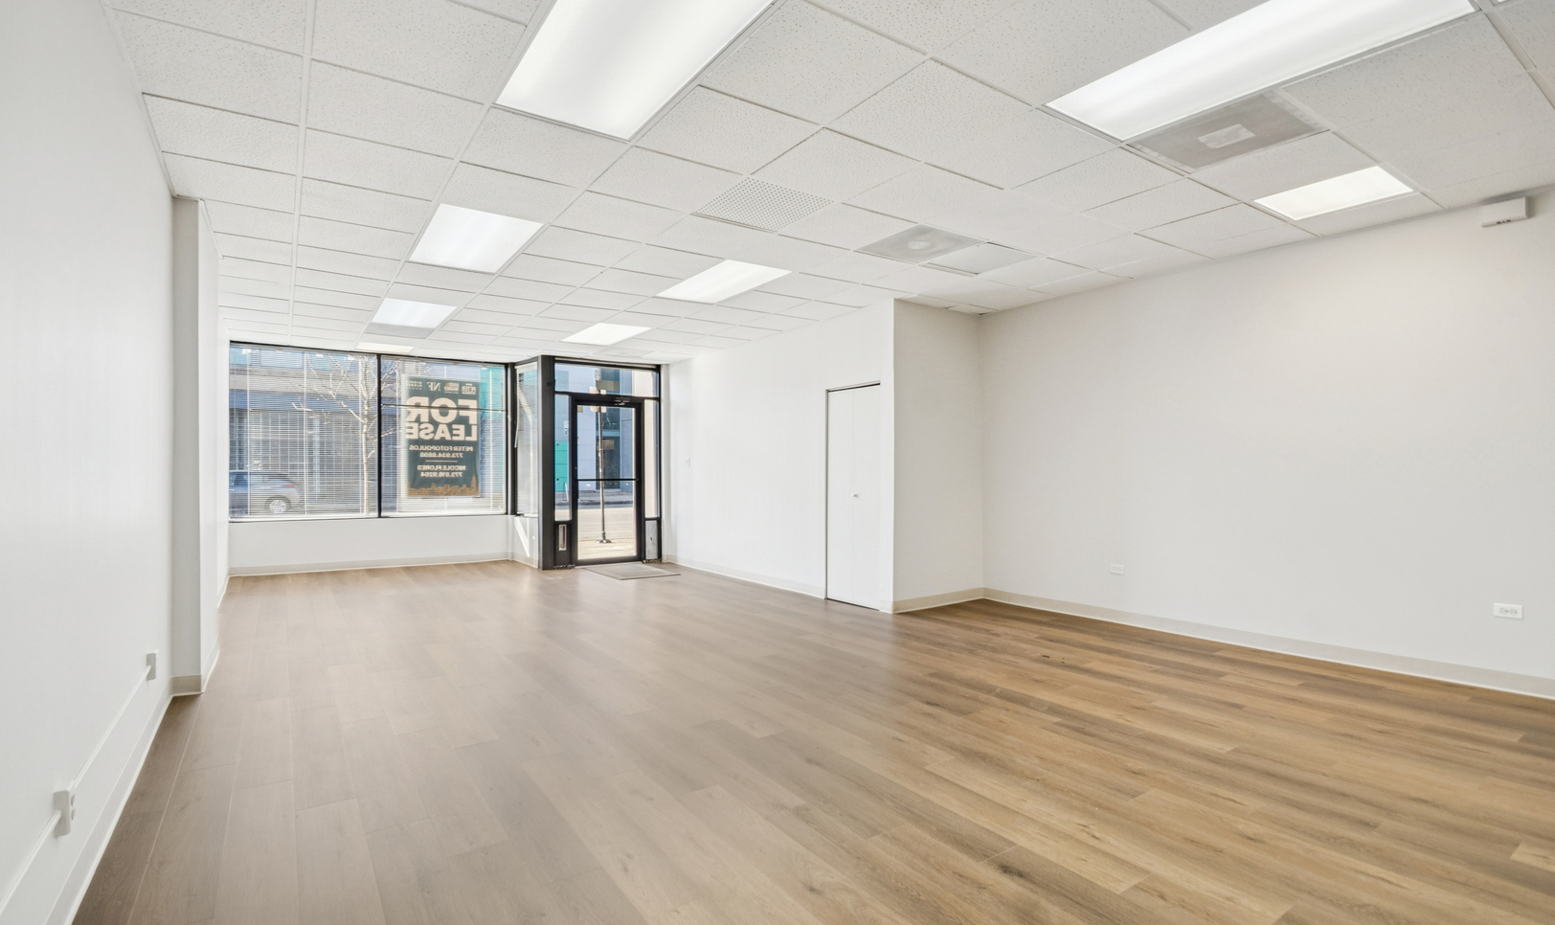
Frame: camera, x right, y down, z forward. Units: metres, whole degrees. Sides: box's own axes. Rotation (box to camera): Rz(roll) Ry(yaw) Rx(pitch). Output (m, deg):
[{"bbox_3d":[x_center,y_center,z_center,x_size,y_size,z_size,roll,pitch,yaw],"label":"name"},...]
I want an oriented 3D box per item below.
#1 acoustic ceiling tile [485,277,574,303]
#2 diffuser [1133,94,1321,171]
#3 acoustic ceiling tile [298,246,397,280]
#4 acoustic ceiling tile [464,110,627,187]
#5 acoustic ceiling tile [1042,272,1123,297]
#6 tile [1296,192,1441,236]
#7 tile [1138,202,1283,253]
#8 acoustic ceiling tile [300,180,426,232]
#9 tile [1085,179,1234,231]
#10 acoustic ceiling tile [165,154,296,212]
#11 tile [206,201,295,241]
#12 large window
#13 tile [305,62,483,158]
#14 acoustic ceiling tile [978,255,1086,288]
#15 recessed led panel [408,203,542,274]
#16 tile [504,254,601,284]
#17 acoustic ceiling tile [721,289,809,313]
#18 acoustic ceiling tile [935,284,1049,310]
[{"bbox_3d":[-2.050,-1.432,5.319,0.600,0.020,0.600,0,-1,-34],"label":"acoustic ceiling tile"},{"bbox_3d":[2.088,-1.533,3.022,0.580,0.040,0.580,0,-1,-34],"label":"diffuser"},{"bbox_3d":[-3.116,-1.446,4.694,0.606,0.022,0.595,0,-2,-35],"label":"acoustic ceiling tile"},{"bbox_3d":[-1.063,-1.406,2.929,0.600,0.020,0.600,-1,1,-35],"label":"acoustic ceiling tile"},{"bbox_3d":[2.429,-1.455,5.286,0.408,0.020,0.600,-1,1,-35],"label":"acoustic ceiling tile"},{"bbox_3d":[3.622,-1.521,3.964,0.430,0.022,0.600,0,-1,-34],"label":"tile"},{"bbox_3d":[2.757,-1.507,4.143,0.606,0.022,0.595,0,-2,-35],"label":"tile"},{"bbox_3d":[-2.386,-1.481,3.737,0.600,0.025,0.600,0,-1,-35],"label":"acoustic ceiling tile"},{"bbox_3d":[2.138,-1.445,3.650,0.600,0.020,0.600,-1,1,-35],"label":"tile"},{"bbox_3d":[-2.876,-1.482,3.431,0.510,0.025,0.600,0,-1,-35],"label":"acoustic ceiling tile"},{"bbox_3d":[-3.193,-1.464,3.953,0.410,0.020,0.600,0,-1,-34],"label":"tile"},{"bbox_3d":[-5.170,-0.345,8.400,3.050,2.140,0.100,0,-1,-30],"label":"large window"},{"bbox_3d":[-1.681,-1.518,2.834,0.600,0.022,0.600,0,-1,-34],"label":"tile"},{"bbox_3d":[1.987,-1.456,4.990,0.600,0.020,0.600,0,-1,-34],"label":"acoustic ceiling tile"},{"bbox_3d":[-2.043,-1.479,4.311,0.606,0.060,1.189,0,-2,-35],"label":"recessed led panel"},{"bbox_3d":[-1.656,-1.418,4.749,0.600,0.020,0.600,-1,1,-35],"label":"tile"},{"bbox_3d":[-0.125,-1.462,5.916,0.600,0.022,0.600,0,-1,-34],"label":"acoustic ceiling tile"},{"bbox_3d":[1.845,-1.476,5.693,0.600,0.025,0.600,0,-1,-35],"label":"acoustic ceiling tile"}]

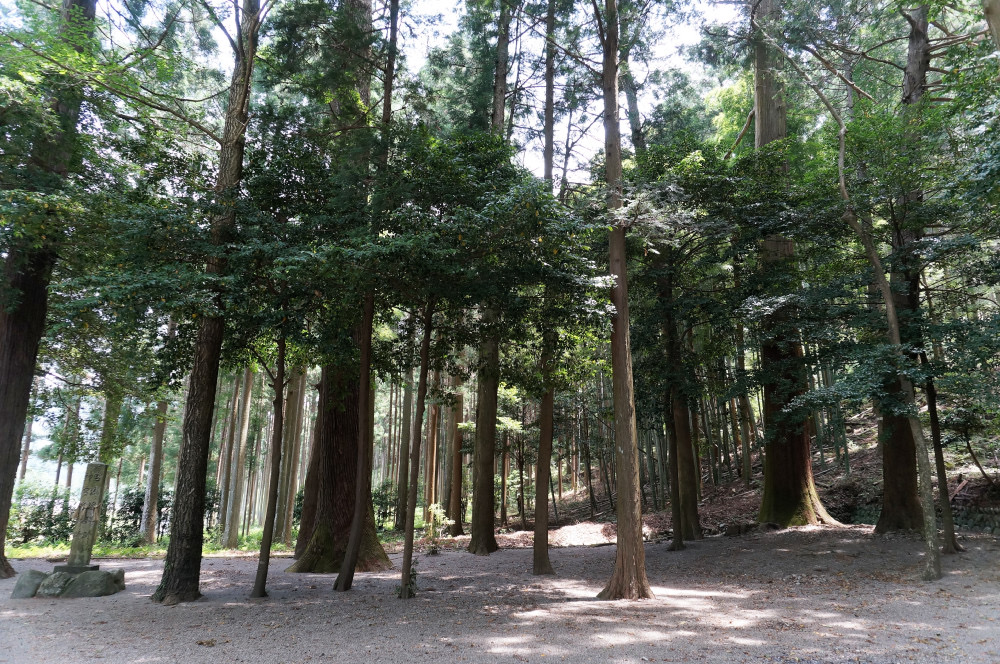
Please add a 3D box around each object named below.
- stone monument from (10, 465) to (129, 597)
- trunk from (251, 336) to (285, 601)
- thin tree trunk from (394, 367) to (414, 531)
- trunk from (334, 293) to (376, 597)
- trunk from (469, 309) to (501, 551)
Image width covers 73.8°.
[{"bbox_3d":[-5.121,2.382,8.223,1.150,1.529,0.900,4,-12,-14],"label":"stone monument"},{"bbox_3d":[-2.841,1.617,8.247,0.195,3.125,0.195,4,-12,-18],"label":"trunk"},{"bbox_3d":[-2.307,2.827,16.402,0.341,3.939,0.341,2,-11,-8],"label":"thin tree trunk"},{"bbox_3d":[-1.918,1.370,8.891,0.262,3.895,0.262,5,-12,-12],"label":"trunk"},{"bbox_3d":[-0.235,1.817,12.605,0.449,4.524,0.449,1,-11,-1],"label":"trunk"}]

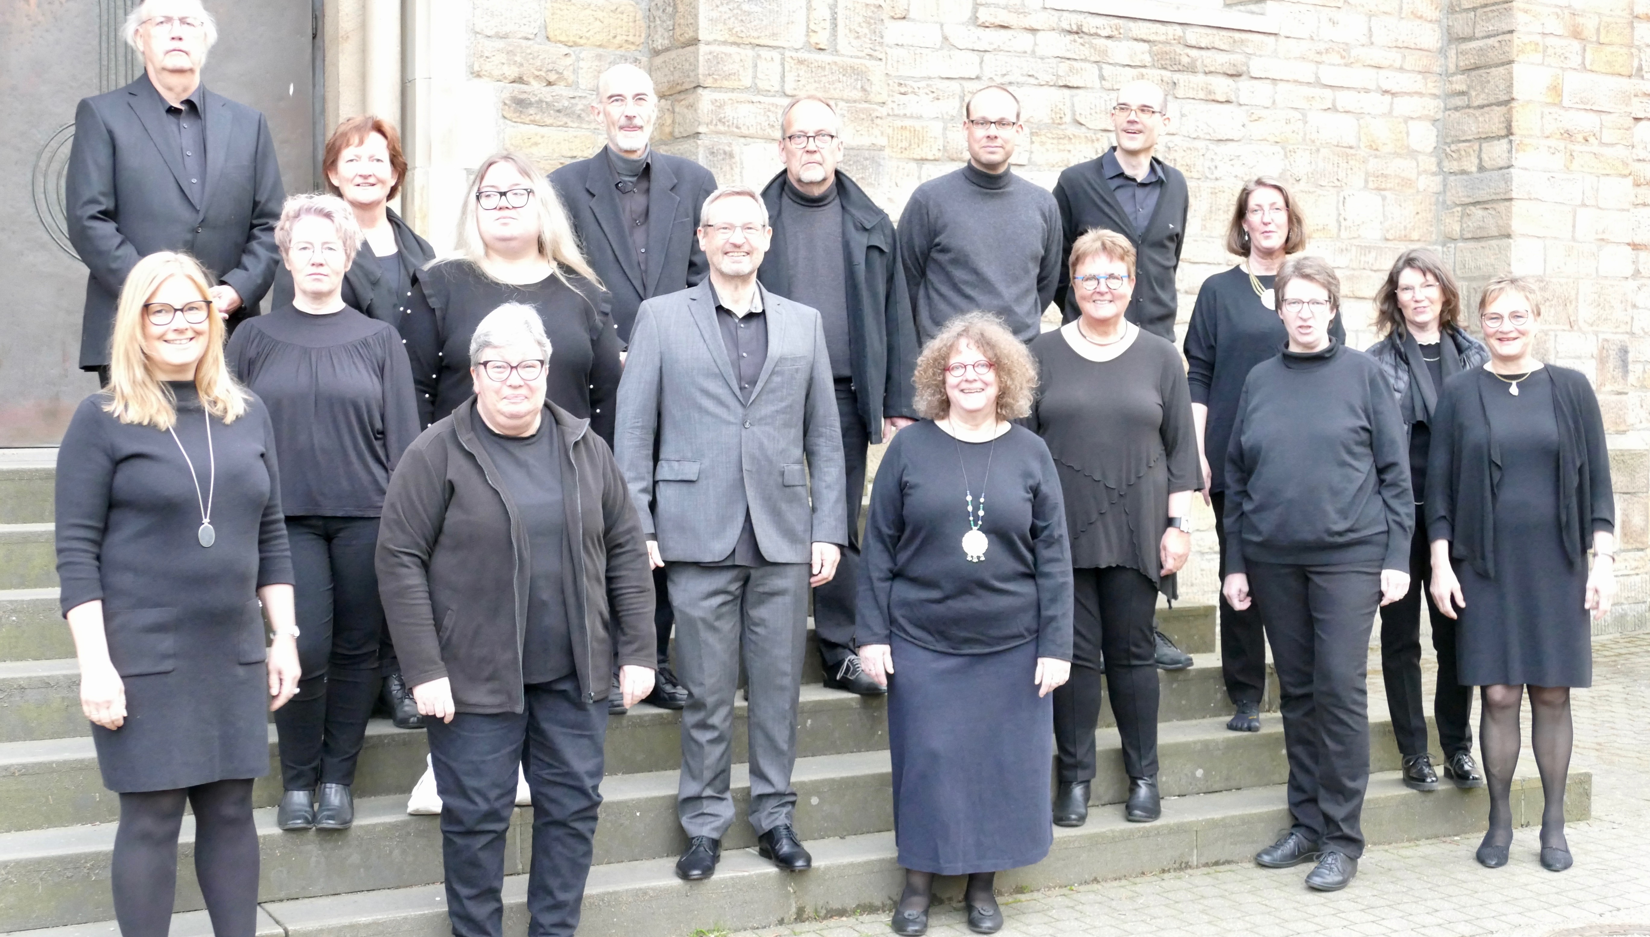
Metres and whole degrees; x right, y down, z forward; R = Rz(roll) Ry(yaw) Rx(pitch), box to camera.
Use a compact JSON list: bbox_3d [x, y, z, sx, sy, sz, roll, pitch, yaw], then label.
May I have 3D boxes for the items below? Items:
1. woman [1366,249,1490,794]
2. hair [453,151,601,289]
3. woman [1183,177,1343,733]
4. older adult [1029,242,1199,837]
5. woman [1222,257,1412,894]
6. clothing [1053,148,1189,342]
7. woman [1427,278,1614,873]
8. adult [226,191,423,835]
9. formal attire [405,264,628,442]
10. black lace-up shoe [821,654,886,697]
[{"bbox_3d":[1.888,0.162,6.620,0.460,1.670,0.300,0,2,9],"label":"woman"},{"bbox_3d":[-0.776,-0.641,5.460,0.360,0.370,0.260,-1,2,-12],"label":"hair"},{"bbox_3d":[1.395,-0.041,6.720,0.500,1.720,0.310,0,2,6],"label":"woman"},{"bbox_3d":[0.812,0.155,6.078,0.520,1.679,0.360,0,2,8],"label":"older adult"},{"bbox_3d":[1.384,0.271,5.917,0.530,1.723,0.400,1,2,22],"label":"woman"},{"bbox_3d":[0.938,-0.686,6.746,0.470,0.662,0.280,-1,2,-20],"label":"clothing"},{"bbox_3d":[1.992,0.300,6.060,0.520,1.680,0.310,0,2,15],"label":"woman"},{"bbox_3d":[-1.234,0.097,5.157,0.480,1.532,0.340,-1,2,-13],"label":"adult"},{"bbox_3d":[-0.807,-0.204,5.440,0.540,0.668,0.360,0,2,-10],"label":"formal attire"},{"bbox_3d":[0.110,0.601,6.233,0.105,0.115,0.280,-2,3,-37],"label":"black lace-up shoe"}]

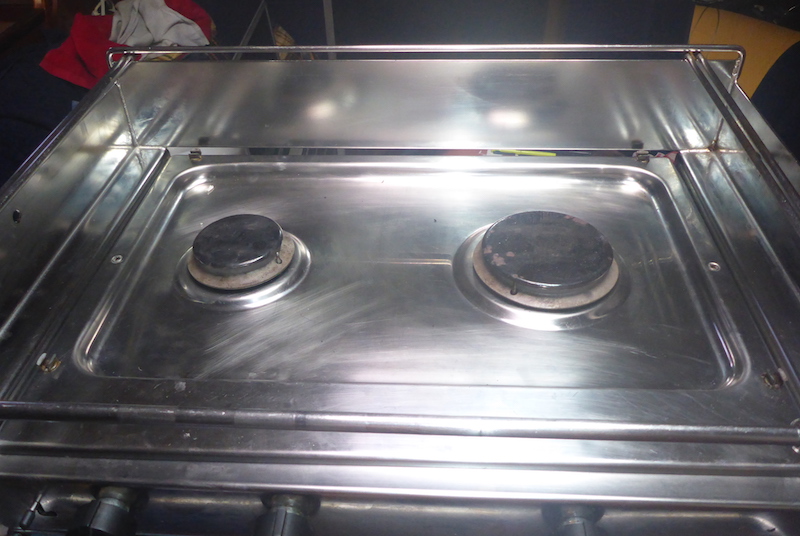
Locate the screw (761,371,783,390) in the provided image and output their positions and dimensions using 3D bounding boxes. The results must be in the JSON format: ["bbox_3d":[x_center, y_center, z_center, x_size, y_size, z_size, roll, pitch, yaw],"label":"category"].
[{"bbox_3d":[0.209,0.063,0.365,0.010,0.006,0.010,1,41,4],"label":"screw"}]

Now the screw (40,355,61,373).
[{"bbox_3d":[-0.212,0.058,0.392,0.010,0.006,0.010,1,41,4],"label":"screw"}]

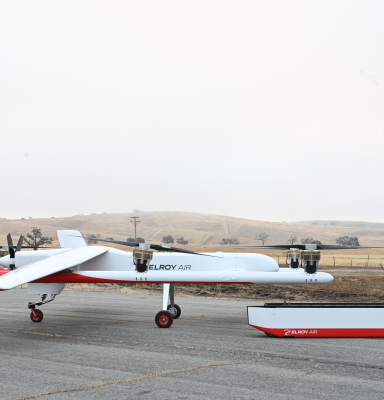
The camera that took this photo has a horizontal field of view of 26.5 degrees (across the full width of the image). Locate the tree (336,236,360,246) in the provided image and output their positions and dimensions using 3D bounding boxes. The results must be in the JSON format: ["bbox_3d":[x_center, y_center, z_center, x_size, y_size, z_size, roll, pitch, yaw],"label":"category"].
[{"bbox_3d":[91.756,24.570,480.000,14.700,6.400,13.000,0,-4,0],"label":"tree"}]

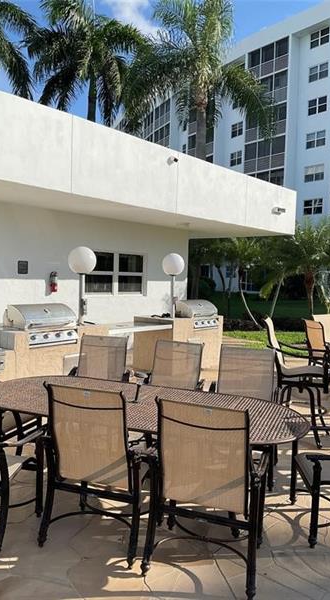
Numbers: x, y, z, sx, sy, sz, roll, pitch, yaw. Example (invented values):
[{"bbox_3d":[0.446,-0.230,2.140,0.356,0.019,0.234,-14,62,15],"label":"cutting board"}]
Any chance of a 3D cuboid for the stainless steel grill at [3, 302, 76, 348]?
[{"bbox_3d":[-1.660,0.320,6.790,0.600,0.550,0.800,4,3,40],"label":"stainless steel grill"}]

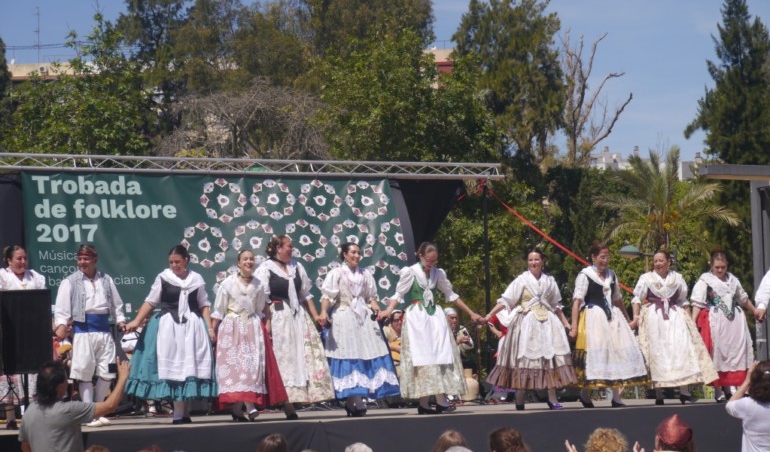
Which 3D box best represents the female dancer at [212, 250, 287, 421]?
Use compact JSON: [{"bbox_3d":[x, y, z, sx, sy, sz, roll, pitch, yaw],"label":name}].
[{"bbox_3d":[-1.266,1.028,17.467,0.684,1.598,0.589,-1,-4,-6],"label":"female dancer"}]

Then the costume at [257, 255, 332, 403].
[{"bbox_3d":[-0.862,1.005,17.805,0.702,1.358,0.660,0,-2,-18],"label":"costume"}]

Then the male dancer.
[{"bbox_3d":[-2.728,1.006,17.254,0.627,1.672,0.500,0,-3,-24],"label":"male dancer"}]

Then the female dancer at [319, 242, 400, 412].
[{"bbox_3d":[-0.236,0.998,17.982,0.741,1.669,0.607,0,-4,-21],"label":"female dancer"}]

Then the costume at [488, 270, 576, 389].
[{"bbox_3d":[1.477,1.048,18.838,0.836,1.220,0.662,0,-4,-15],"label":"costume"}]

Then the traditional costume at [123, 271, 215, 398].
[{"bbox_3d":[-1.981,1.016,17.345,0.846,1.213,0.720,0,-3,-26],"label":"traditional costume"}]

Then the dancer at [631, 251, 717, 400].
[{"bbox_3d":[3.035,1.061,19.530,0.872,1.614,0.680,-1,-2,-6],"label":"dancer"}]

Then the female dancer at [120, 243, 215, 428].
[{"bbox_3d":[-1.964,0.989,17.118,0.817,1.639,0.662,0,-4,-20],"label":"female dancer"}]

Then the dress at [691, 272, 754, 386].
[{"bbox_3d":[3.593,1.096,19.896,0.646,1.224,0.552,0,-4,-18],"label":"dress"}]

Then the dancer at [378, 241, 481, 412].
[{"bbox_3d":[0.447,0.998,18.382,0.992,1.675,0.660,-1,-2,-13],"label":"dancer"}]

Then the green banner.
[{"bbox_3d":[-2.180,0.277,24.100,5.000,1.820,0.150,0,-4,-25],"label":"green banner"}]

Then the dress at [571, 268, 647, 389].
[{"bbox_3d":[2.327,1.048,19.202,0.777,1.231,0.660,0,-2,-16],"label":"dress"}]

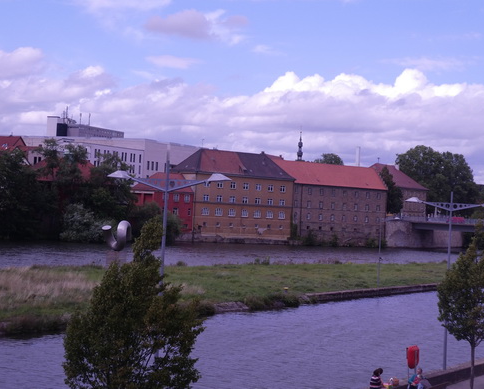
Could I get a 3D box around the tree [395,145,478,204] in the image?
[{"bbox_3d":[67.010,-5.170,335.240,28.920,24.100,24.000,3,-1,0],"label":"tree"}]

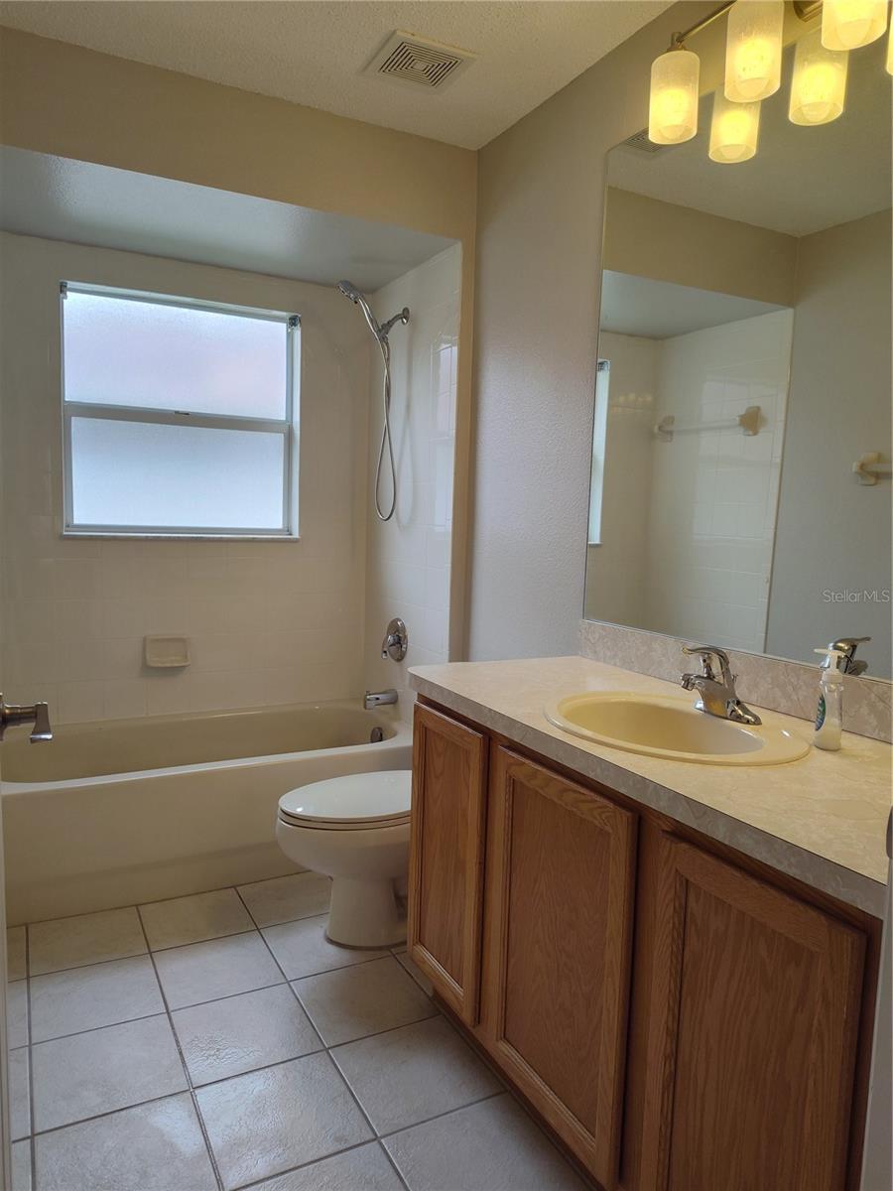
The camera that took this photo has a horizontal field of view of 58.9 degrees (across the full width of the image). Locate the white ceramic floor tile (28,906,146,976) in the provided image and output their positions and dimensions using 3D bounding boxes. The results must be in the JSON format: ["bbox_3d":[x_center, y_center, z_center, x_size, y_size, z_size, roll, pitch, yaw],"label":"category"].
[{"bbox_3d":[-1.014,0.975,2.243,0.294,0.010,0.294,-1,6,-28],"label":"white ceramic floor tile"}]

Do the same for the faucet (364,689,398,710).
[{"bbox_3d":[-0.257,0.417,3.182,0.135,0.068,0.060,-1,5,-27],"label":"faucet"}]

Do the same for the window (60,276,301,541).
[{"bbox_3d":[-1.019,-0.692,3.116,0.885,0.905,0.100,-1,6,-28],"label":"window"}]

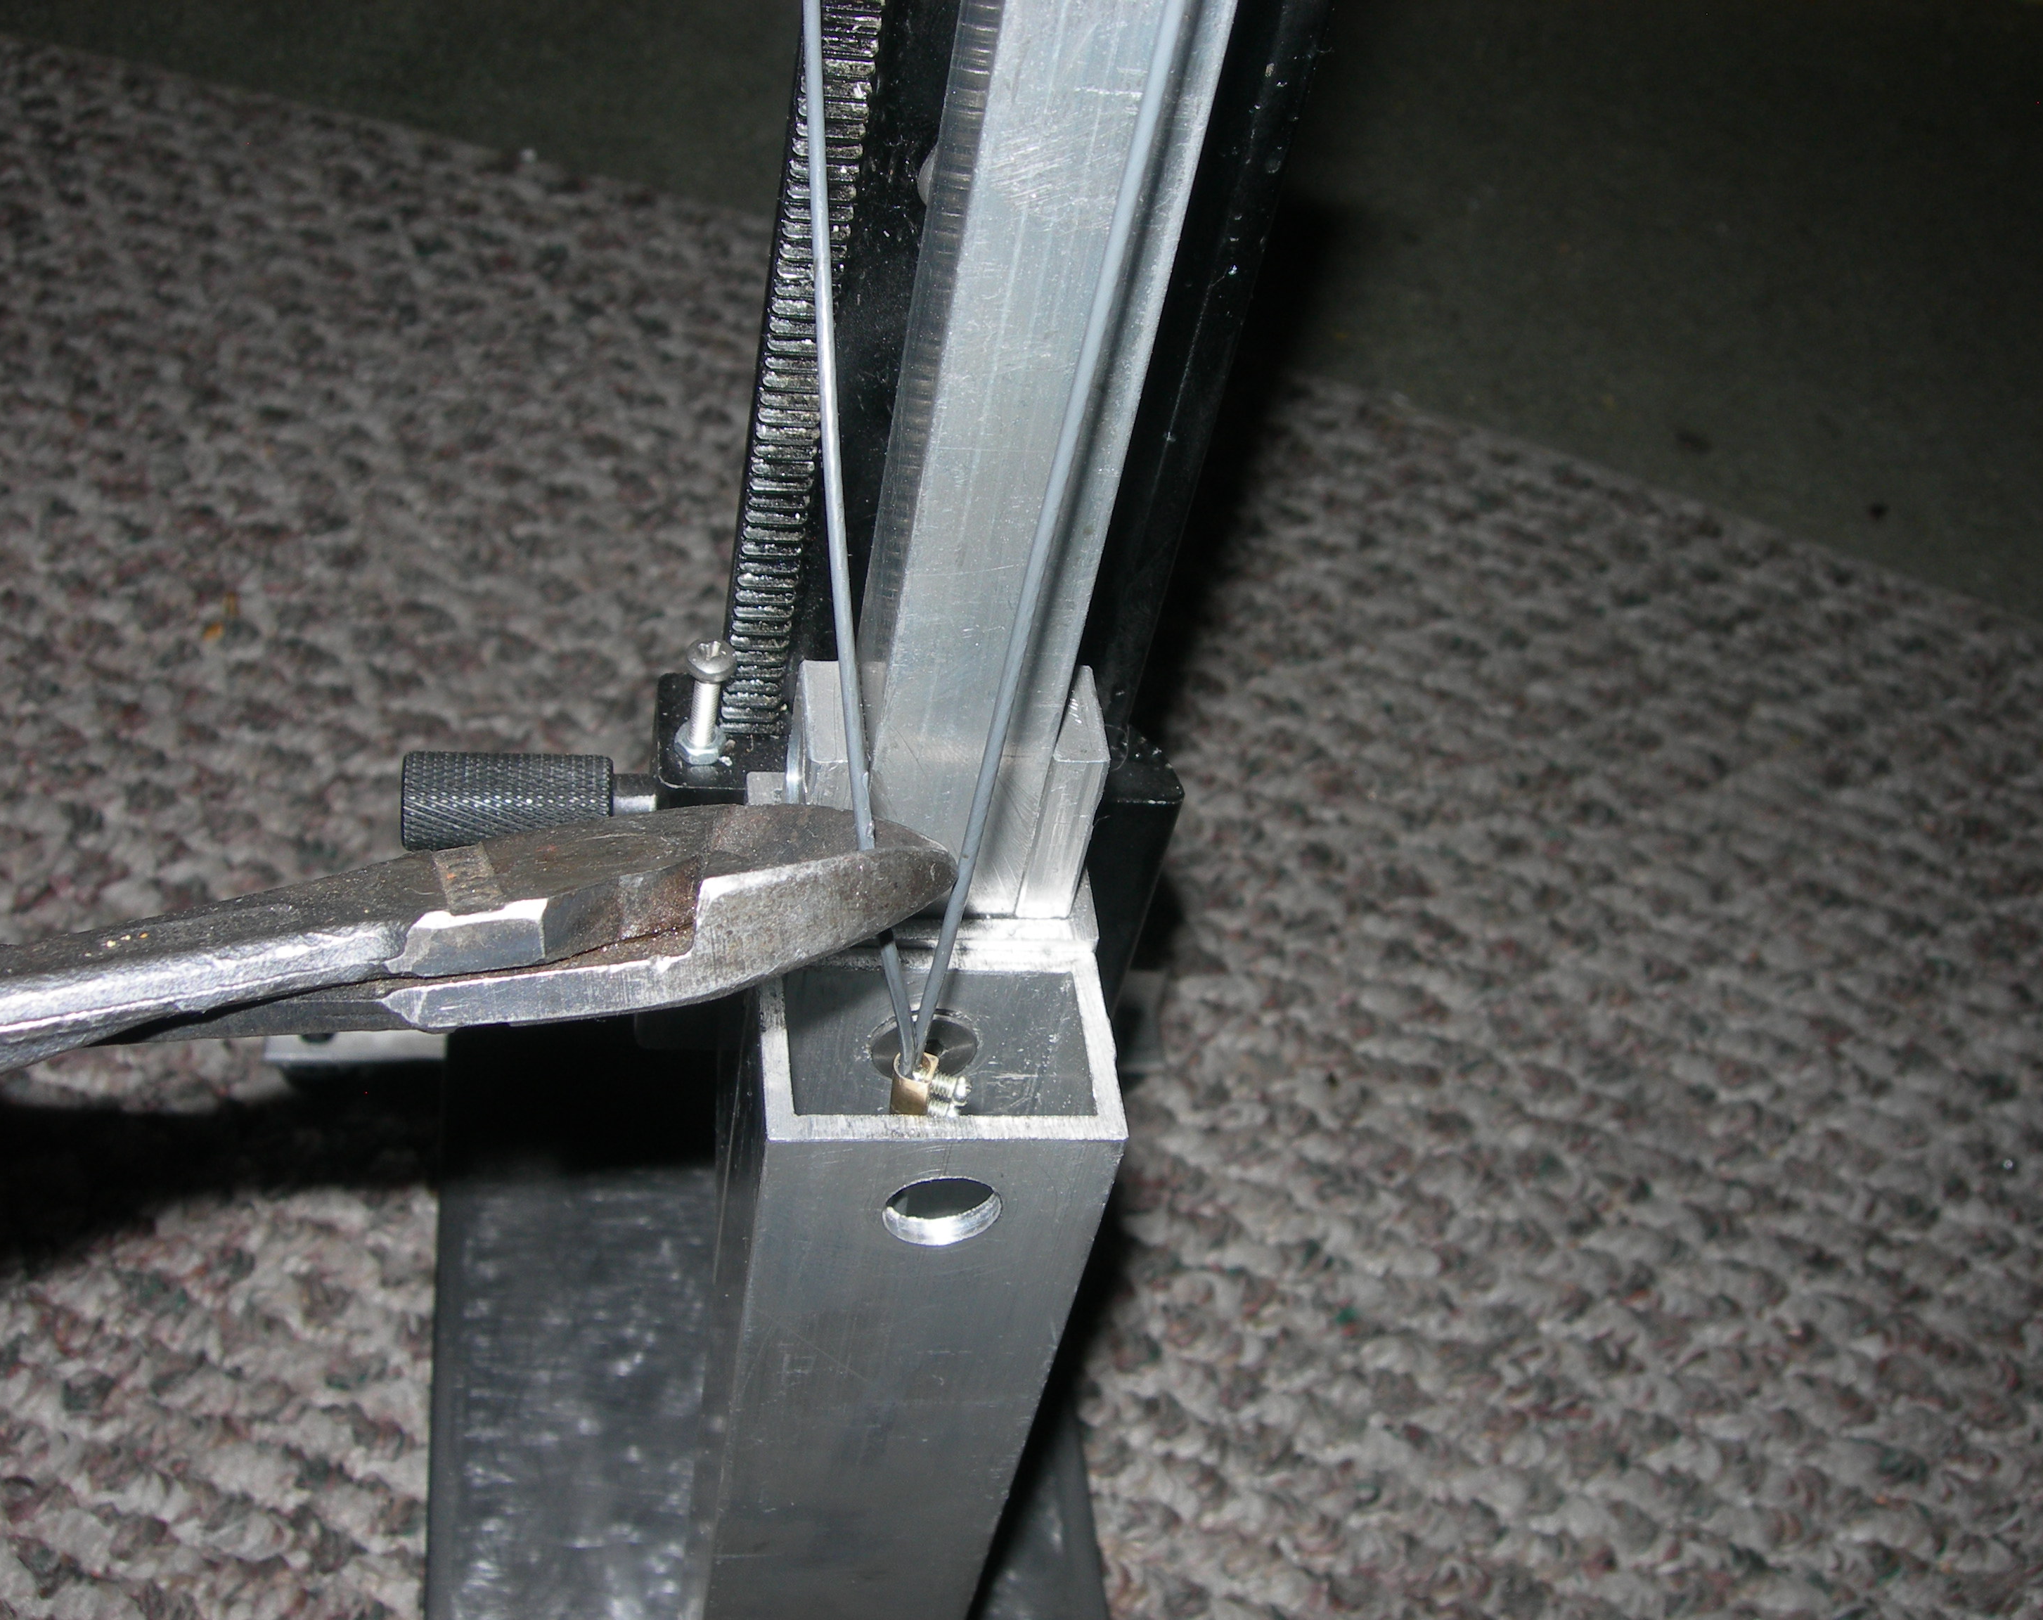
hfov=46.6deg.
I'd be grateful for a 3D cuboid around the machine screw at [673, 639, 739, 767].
[{"bbox_3d":[-0.036,-0.013,0.270,0.006,0.017,0.006,3,48,-12],"label":"machine screw"}]

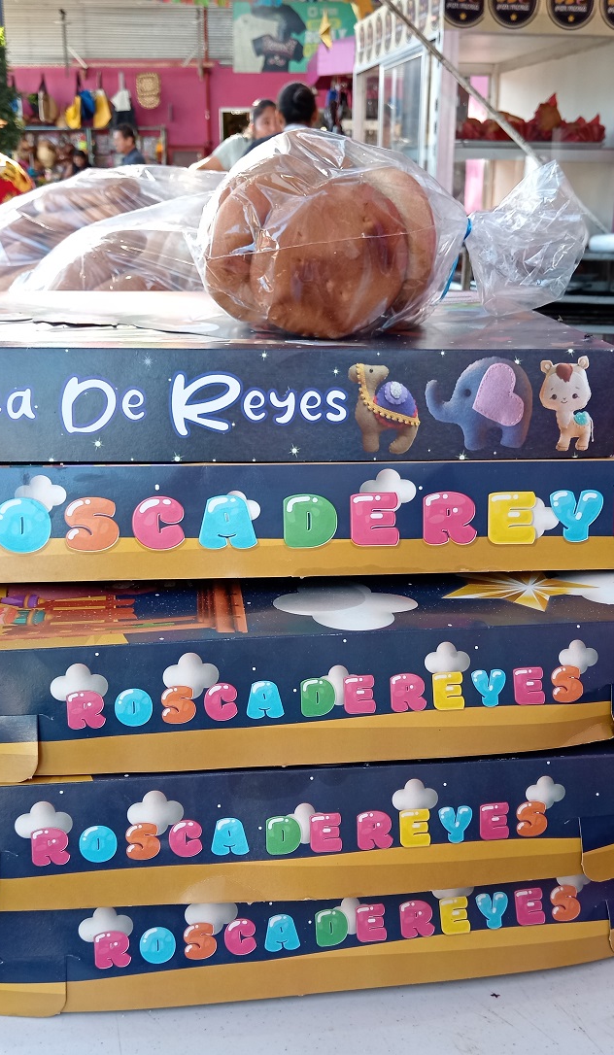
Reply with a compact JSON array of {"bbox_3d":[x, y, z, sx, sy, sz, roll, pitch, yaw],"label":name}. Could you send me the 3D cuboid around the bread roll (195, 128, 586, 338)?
[{"bbox_3d":[0.048,-0.212,0.788,0.250,0.130,0.155,0,18,-4],"label":"bread roll"}]

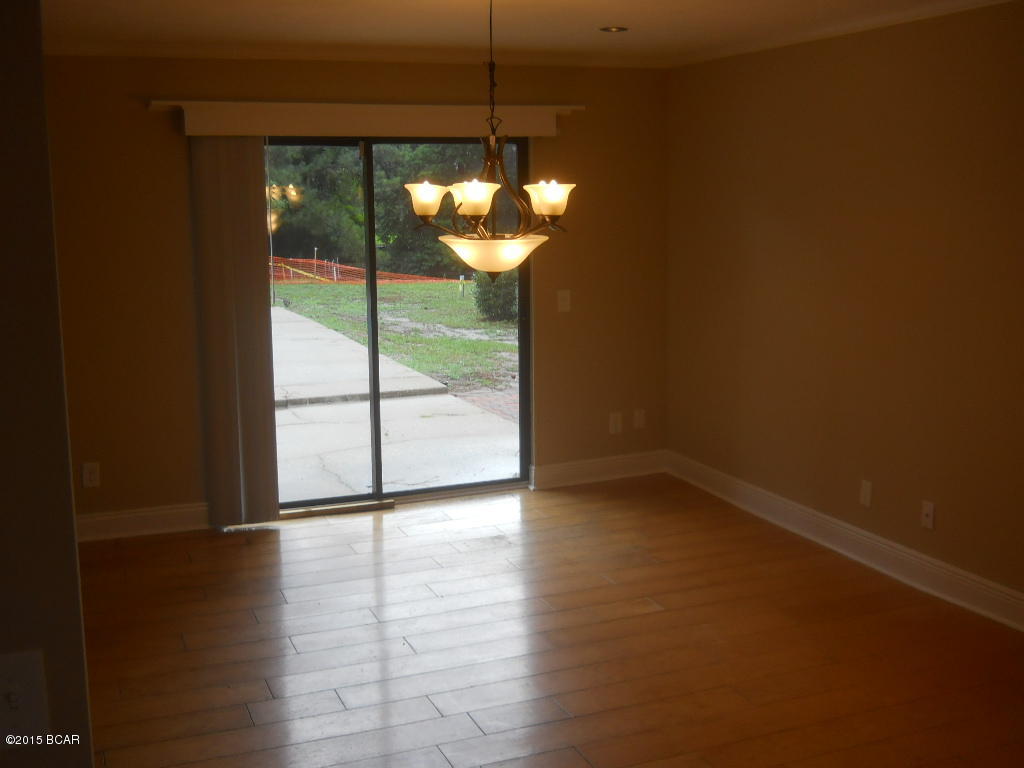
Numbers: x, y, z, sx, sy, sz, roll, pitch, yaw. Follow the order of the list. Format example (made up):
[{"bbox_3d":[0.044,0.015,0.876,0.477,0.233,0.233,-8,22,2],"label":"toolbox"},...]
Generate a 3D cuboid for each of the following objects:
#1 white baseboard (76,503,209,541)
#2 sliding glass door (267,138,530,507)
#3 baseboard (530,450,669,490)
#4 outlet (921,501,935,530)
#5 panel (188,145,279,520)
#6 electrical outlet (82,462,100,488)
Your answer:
[{"bbox_3d":[-1.886,0.695,5.477,0.680,0.143,0.018,-5,11,-22],"label":"white baseboard"},{"bbox_3d":[-0.729,-0.334,5.838,1.780,1.980,0.100,-5,11,-22],"label":"sliding glass door"},{"bbox_3d":[0.514,0.501,6.429,0.900,0.143,0.018,-5,11,-22],"label":"baseboard"},{"bbox_3d":[1.737,0.549,4.571,0.010,0.116,0.072,-5,11,-22],"label":"outlet"},{"bbox_3d":[-1.365,-0.252,5.427,0.360,1.950,0.100,-5,11,-22],"label":"panel"},{"bbox_3d":[-2.058,0.447,5.358,0.072,0.116,0.010,-5,11,-22],"label":"electrical outlet"}]

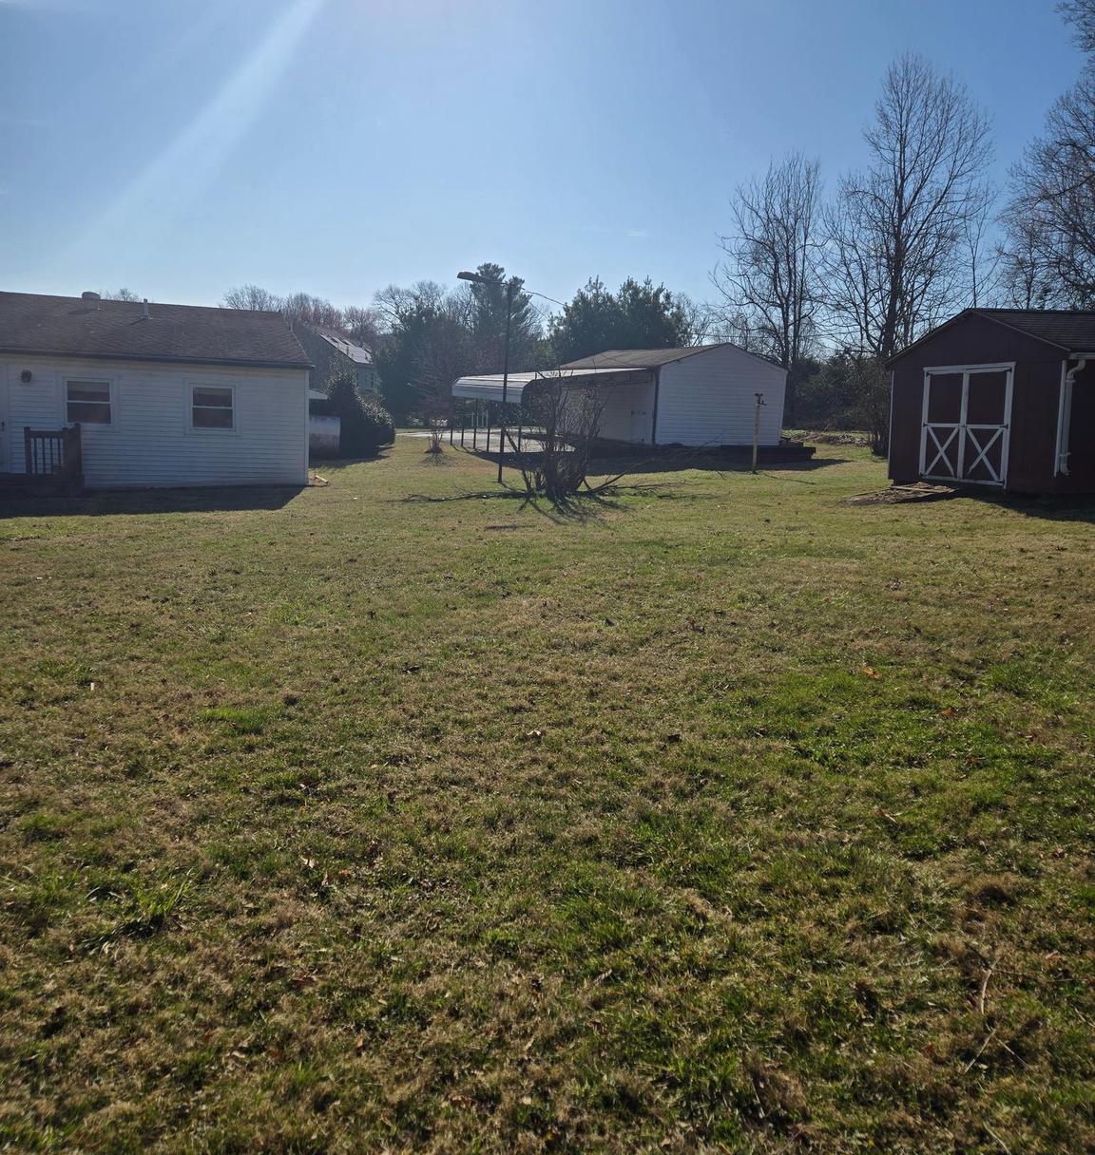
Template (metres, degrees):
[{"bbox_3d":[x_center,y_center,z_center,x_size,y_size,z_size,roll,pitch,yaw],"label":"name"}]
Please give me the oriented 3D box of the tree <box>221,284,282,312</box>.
[{"bbox_3d":[-29.384,-23.462,95.951,7.500,10.649,7.500,2,11,0],"label":"tree"}]

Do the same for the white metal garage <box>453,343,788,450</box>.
[{"bbox_3d":[1.730,-6.037,32.342,8.650,3.500,9.100,-2,12,-20],"label":"white metal garage"}]

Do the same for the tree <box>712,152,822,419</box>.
[{"bbox_3d":[9.996,-12.902,43.838,4.900,11.797,4.900,2,11,0],"label":"tree"}]

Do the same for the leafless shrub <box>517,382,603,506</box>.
[{"bbox_3d":[0.195,-2.283,15.556,1.400,1.920,1.400,2,11,0],"label":"leafless shrub"}]

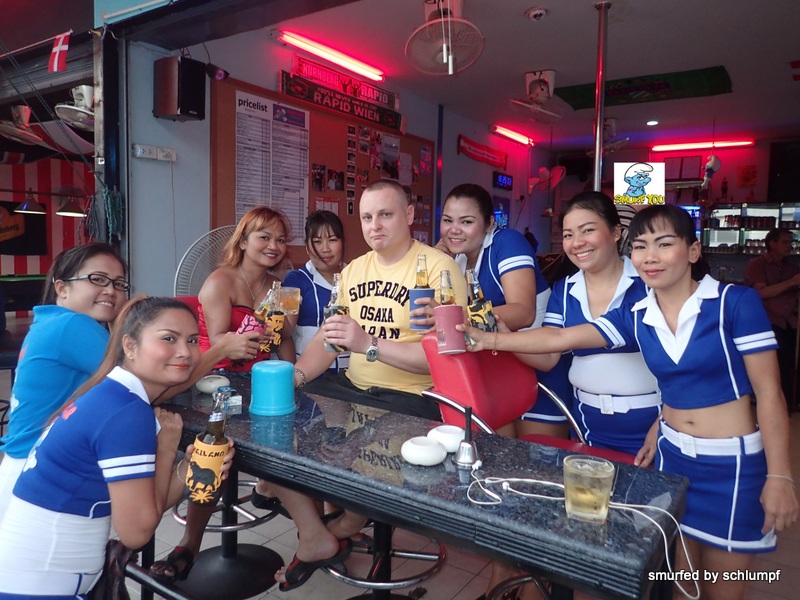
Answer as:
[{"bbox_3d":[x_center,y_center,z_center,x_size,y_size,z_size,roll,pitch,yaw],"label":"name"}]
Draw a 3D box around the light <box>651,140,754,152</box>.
[{"bbox_3d":[3.953,-2.019,7.600,1.200,0.070,0.070,3,3,26],"label":"light"}]

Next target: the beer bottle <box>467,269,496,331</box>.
[{"bbox_3d":[0.235,0.022,1.700,0.071,0.235,0.071,-12,5,0],"label":"beer bottle"}]

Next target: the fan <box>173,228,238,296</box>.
[{"bbox_3d":[-0.731,0.425,2.524,0.490,1.440,0.400,0,3,-18],"label":"fan"}]

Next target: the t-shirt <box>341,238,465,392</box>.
[{"bbox_3d":[0.015,0.062,1.930,0.420,0.510,0.260,4,6,22],"label":"t-shirt"}]

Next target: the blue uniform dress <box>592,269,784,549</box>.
[{"bbox_3d":[0.769,0.288,1.550,0.280,0.690,0.380,-1,4,-42],"label":"blue uniform dress"}]

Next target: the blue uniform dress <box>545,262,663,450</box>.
[{"bbox_3d":[0.665,0.211,1.860,0.390,0.690,0.280,3,3,33],"label":"blue uniform dress"}]

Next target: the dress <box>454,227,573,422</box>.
[{"bbox_3d":[0.403,0.078,2.000,0.370,0.640,0.330,6,7,41],"label":"dress"}]

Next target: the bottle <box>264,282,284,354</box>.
[{"bbox_3d":[-0.406,0.056,1.860,0.071,0.235,0.071,4,5,0],"label":"bottle"}]

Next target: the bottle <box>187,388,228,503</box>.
[{"bbox_3d":[-0.405,0.309,1.220,0.076,0.238,0.076,8,4,-18],"label":"bottle"}]

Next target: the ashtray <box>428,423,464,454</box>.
[{"bbox_3d":[0.102,0.287,1.180,0.090,0.042,0.090,1,5,0],"label":"ashtray"}]

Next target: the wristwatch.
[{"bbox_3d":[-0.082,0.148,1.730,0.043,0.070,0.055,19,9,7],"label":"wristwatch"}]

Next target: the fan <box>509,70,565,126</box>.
[{"bbox_3d":[1.190,-1.752,5.000,0.450,0.370,0.440,2,3,20],"label":"fan"}]

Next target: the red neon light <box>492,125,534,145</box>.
[{"bbox_3d":[1.305,-1.910,6.700,0.080,0.070,0.900,4,4,41],"label":"red neon light"}]

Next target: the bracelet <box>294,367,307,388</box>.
[{"bbox_3d":[-0.313,0.240,1.790,0.020,0.072,0.062,-49,5,-24],"label":"bracelet"}]

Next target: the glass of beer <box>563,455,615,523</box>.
[{"bbox_3d":[0.311,0.312,0.955,0.083,0.086,0.083,3,3,26],"label":"glass of beer"}]

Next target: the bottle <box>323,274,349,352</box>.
[{"bbox_3d":[-0.186,0.037,1.690,0.071,0.235,0.071,1,5,0],"label":"bottle"}]

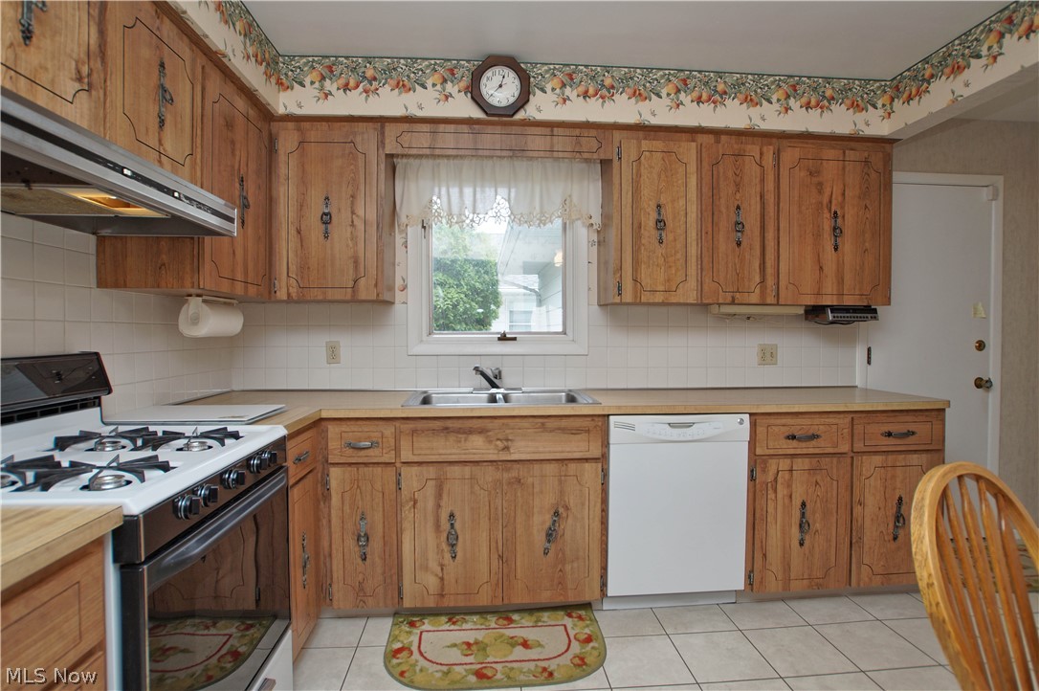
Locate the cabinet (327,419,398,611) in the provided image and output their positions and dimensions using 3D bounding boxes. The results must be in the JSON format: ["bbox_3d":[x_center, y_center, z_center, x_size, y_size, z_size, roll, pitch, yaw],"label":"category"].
[{"bbox_3d":[-0.656,0.689,2.141,0.283,0.818,0.598,0,1,-5],"label":"cabinet"}]

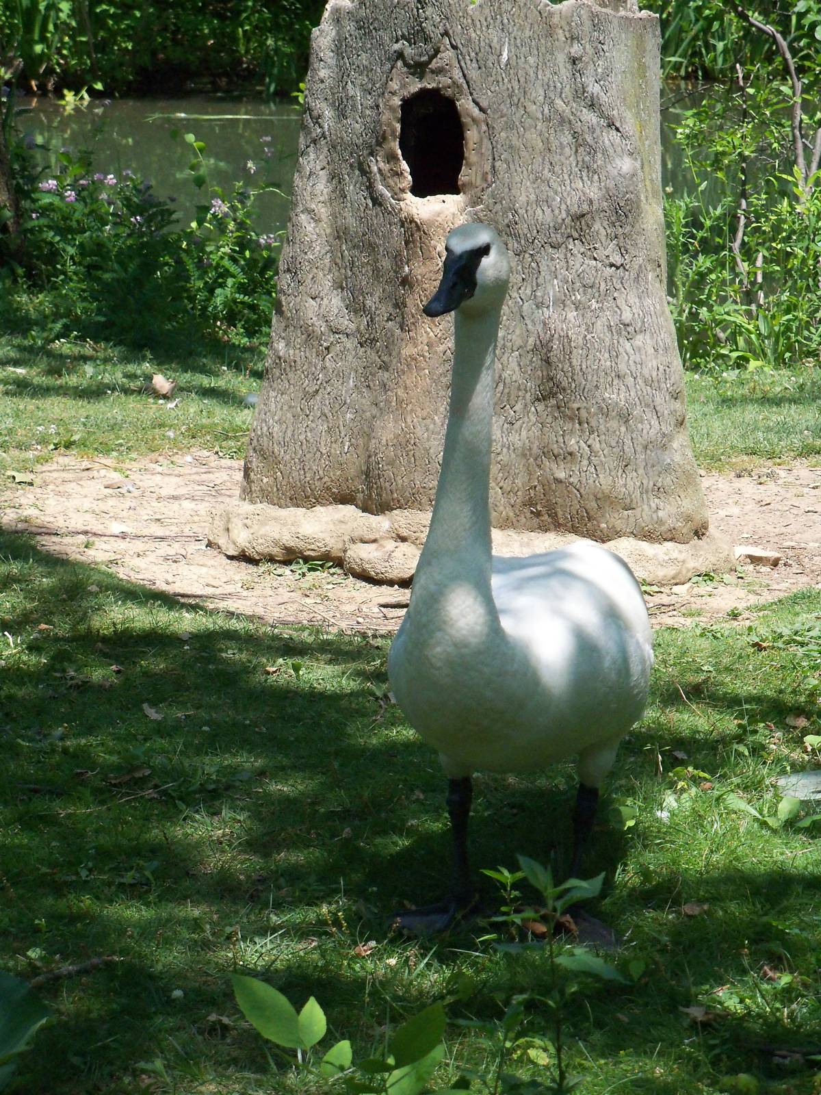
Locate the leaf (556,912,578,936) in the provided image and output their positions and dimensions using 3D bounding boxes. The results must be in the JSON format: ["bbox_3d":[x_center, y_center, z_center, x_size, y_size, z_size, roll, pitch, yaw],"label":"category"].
[{"bbox_3d":[0.240,0.576,6.004,0.036,0.026,0.036,0,10,0],"label":"leaf"}]

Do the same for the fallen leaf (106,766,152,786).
[{"bbox_3d":[-0.501,0.407,6.983,0.078,0.020,0.055,0,10,0],"label":"fallen leaf"}]

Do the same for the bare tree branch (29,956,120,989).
[{"bbox_3d":[-0.491,0.624,5.763,0.022,0.020,0.165,9,14,42],"label":"bare tree branch"}]

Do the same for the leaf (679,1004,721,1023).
[{"bbox_3d":[0.411,0.660,5.550,0.056,0.018,0.040,0,10,0],"label":"leaf"}]

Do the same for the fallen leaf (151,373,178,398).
[{"bbox_3d":[-0.753,-0.495,11.982,0.080,0.060,0.060,0,10,0],"label":"fallen leaf"}]

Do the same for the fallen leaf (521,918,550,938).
[{"bbox_3d":[0.191,0.581,5.990,0.045,0.022,0.040,0,10,0],"label":"fallen leaf"}]

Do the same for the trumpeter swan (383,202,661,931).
[{"bbox_3d":[0.177,0.018,6.088,0.350,1.096,0.750,4,11,22],"label":"trumpeter swan"}]

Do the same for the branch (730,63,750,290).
[{"bbox_3d":[1.075,-1.209,12.809,0.064,0.742,0.090,0,10,0],"label":"branch"}]

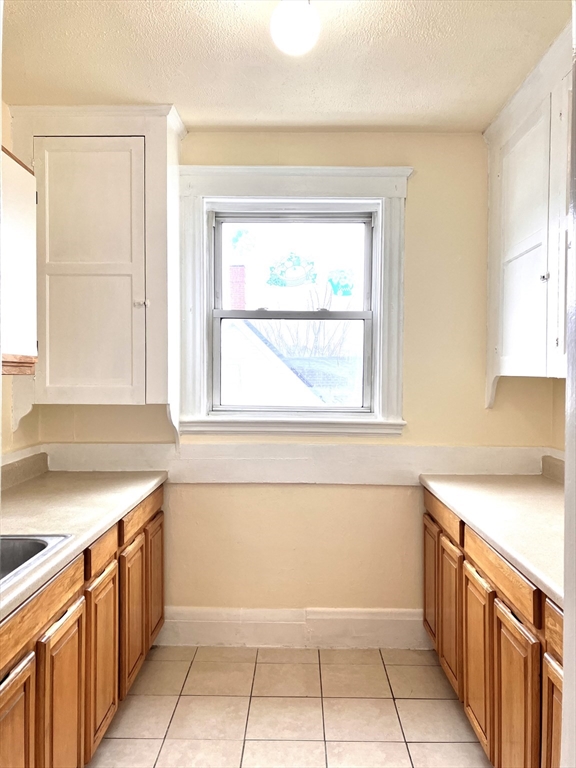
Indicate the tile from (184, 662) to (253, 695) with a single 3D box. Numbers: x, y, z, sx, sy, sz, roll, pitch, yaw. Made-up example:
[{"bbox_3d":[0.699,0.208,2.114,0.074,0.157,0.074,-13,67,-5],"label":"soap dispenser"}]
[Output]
[{"bbox_3d":[-0.313,1.367,2.873,0.307,0.010,0.307,0,2,1],"label":"tile"}]

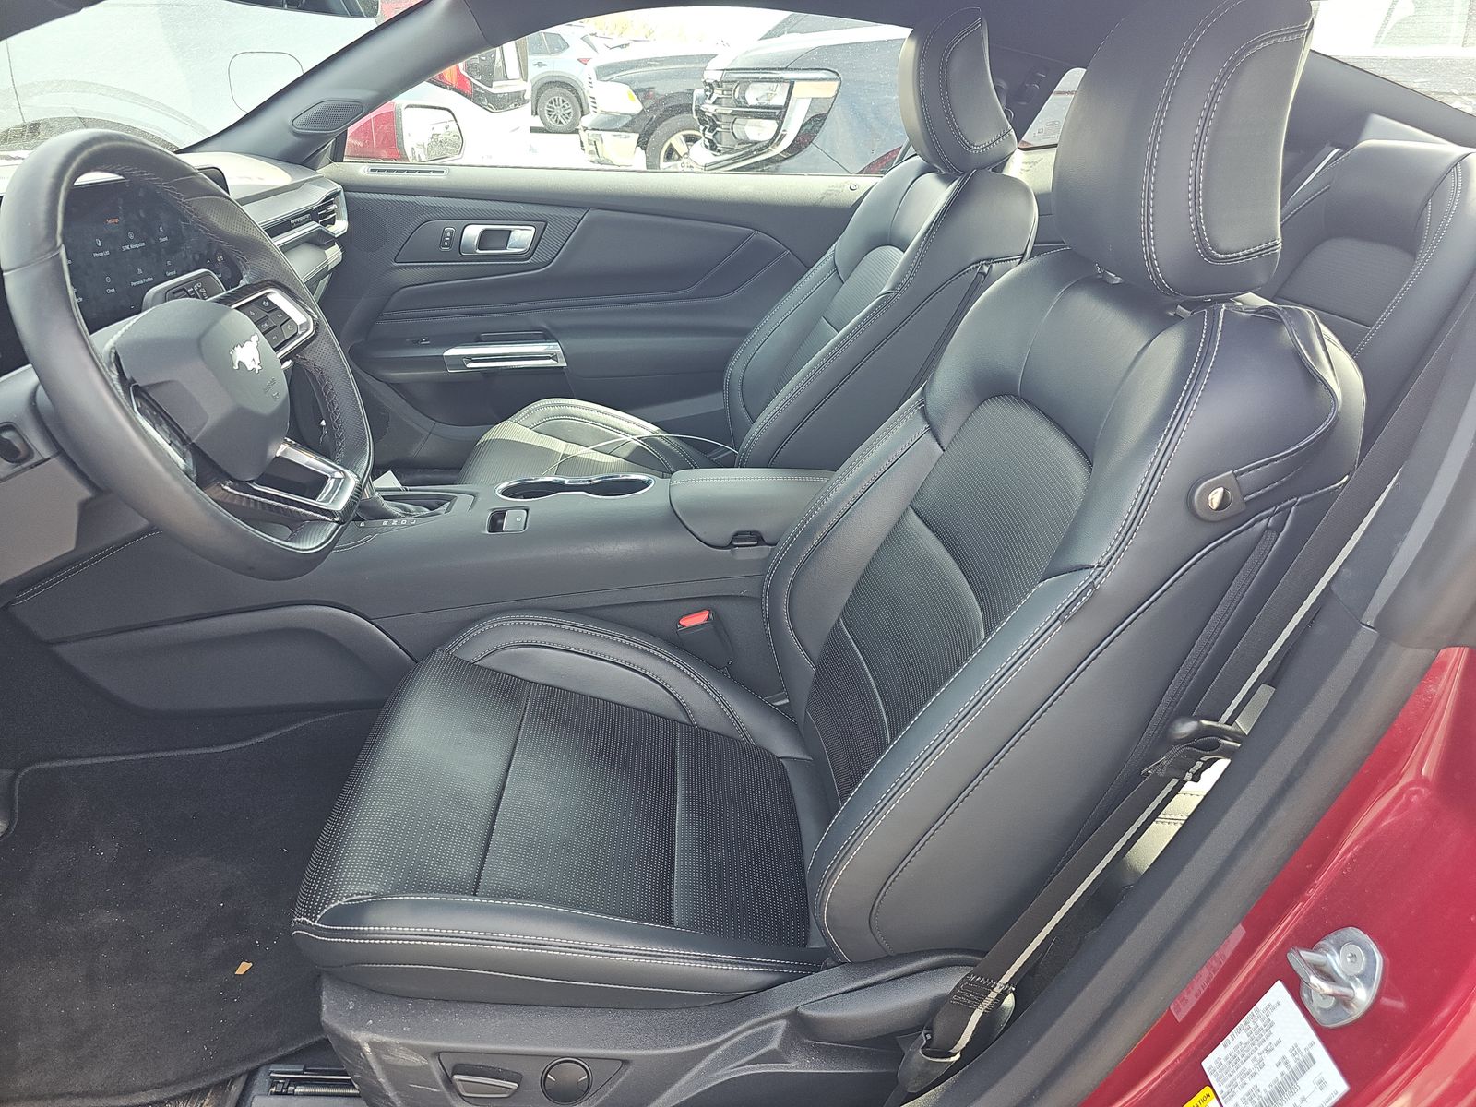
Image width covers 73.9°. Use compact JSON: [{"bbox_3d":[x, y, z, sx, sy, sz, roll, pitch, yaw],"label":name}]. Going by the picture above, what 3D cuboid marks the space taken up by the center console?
[{"bbox_3d":[-0.296,0.020,1.313,1.100,0.300,0.260,-1,28,-2],"label":"center console"}]

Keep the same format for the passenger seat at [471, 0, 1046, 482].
[{"bbox_3d":[-0.040,-0.339,1.552,0.860,0.920,0.530,-1,28,-2],"label":"passenger seat"}]

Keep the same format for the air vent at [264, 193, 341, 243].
[{"bbox_3d":[-0.705,-0.547,1.612,0.050,0.070,0.260,-1,28,-2],"label":"air vent"}]

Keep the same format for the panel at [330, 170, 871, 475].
[{"bbox_3d":[-0.232,-0.427,1.854,1.150,0.580,0.150,-1,28,-2],"label":"panel"}]

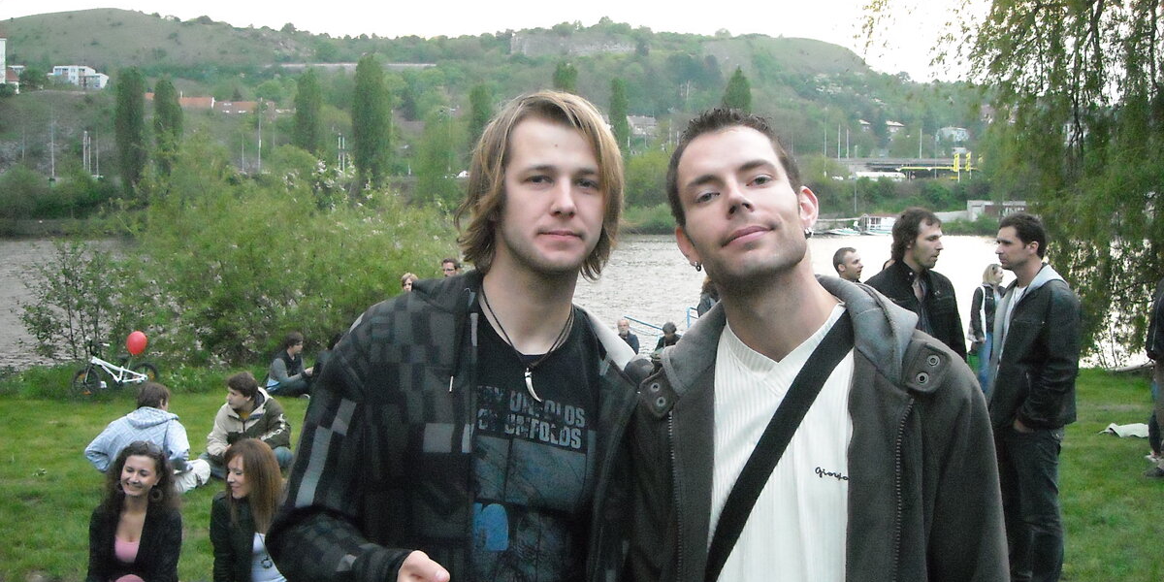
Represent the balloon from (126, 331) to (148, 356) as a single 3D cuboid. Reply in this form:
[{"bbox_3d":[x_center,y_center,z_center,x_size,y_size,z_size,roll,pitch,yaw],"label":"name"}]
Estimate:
[{"bbox_3d":[-6.497,0.758,17.200,0.305,0.360,0.305,9,4,0],"label":"balloon"}]

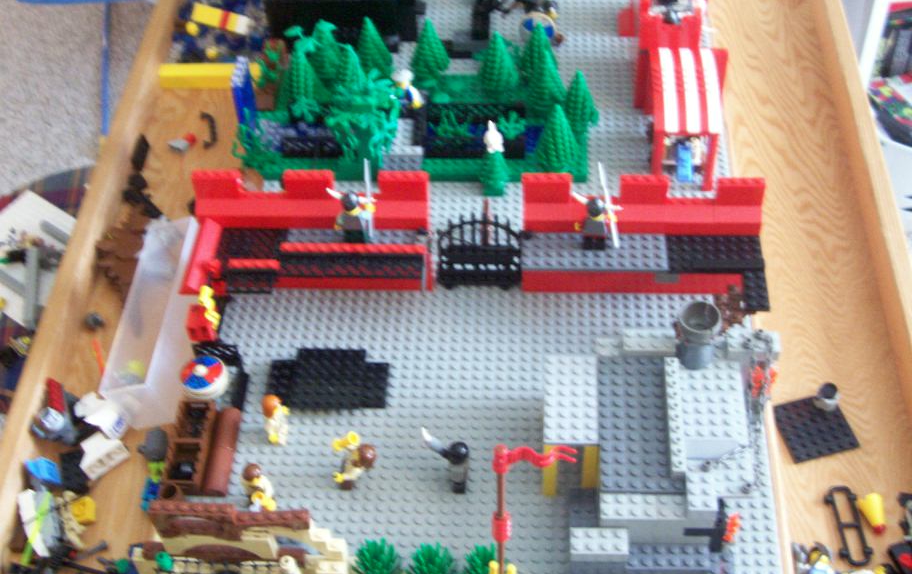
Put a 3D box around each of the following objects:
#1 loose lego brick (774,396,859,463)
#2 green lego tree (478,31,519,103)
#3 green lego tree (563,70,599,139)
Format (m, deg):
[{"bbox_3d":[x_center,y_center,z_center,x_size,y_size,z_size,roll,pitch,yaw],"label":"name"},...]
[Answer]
[{"bbox_3d":[0.249,0.098,0.828,0.048,0.005,0.048,-12,50,-7],"label":"loose lego brick"},{"bbox_3d":[0.032,-0.179,0.961,0.032,0.064,0.032,1,49,4],"label":"green lego tree"},{"bbox_3d":[0.095,-0.145,0.937,0.032,0.064,0.032,1,49,4],"label":"green lego tree"}]

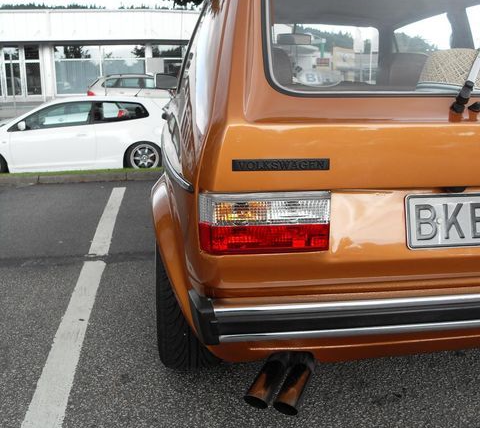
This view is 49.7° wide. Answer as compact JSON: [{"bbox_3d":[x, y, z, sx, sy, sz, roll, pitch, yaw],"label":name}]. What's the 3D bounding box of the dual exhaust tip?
[{"bbox_3d":[0.087,0.350,1.085,0.108,0.058,0.185,6,12,15],"label":"dual exhaust tip"}]

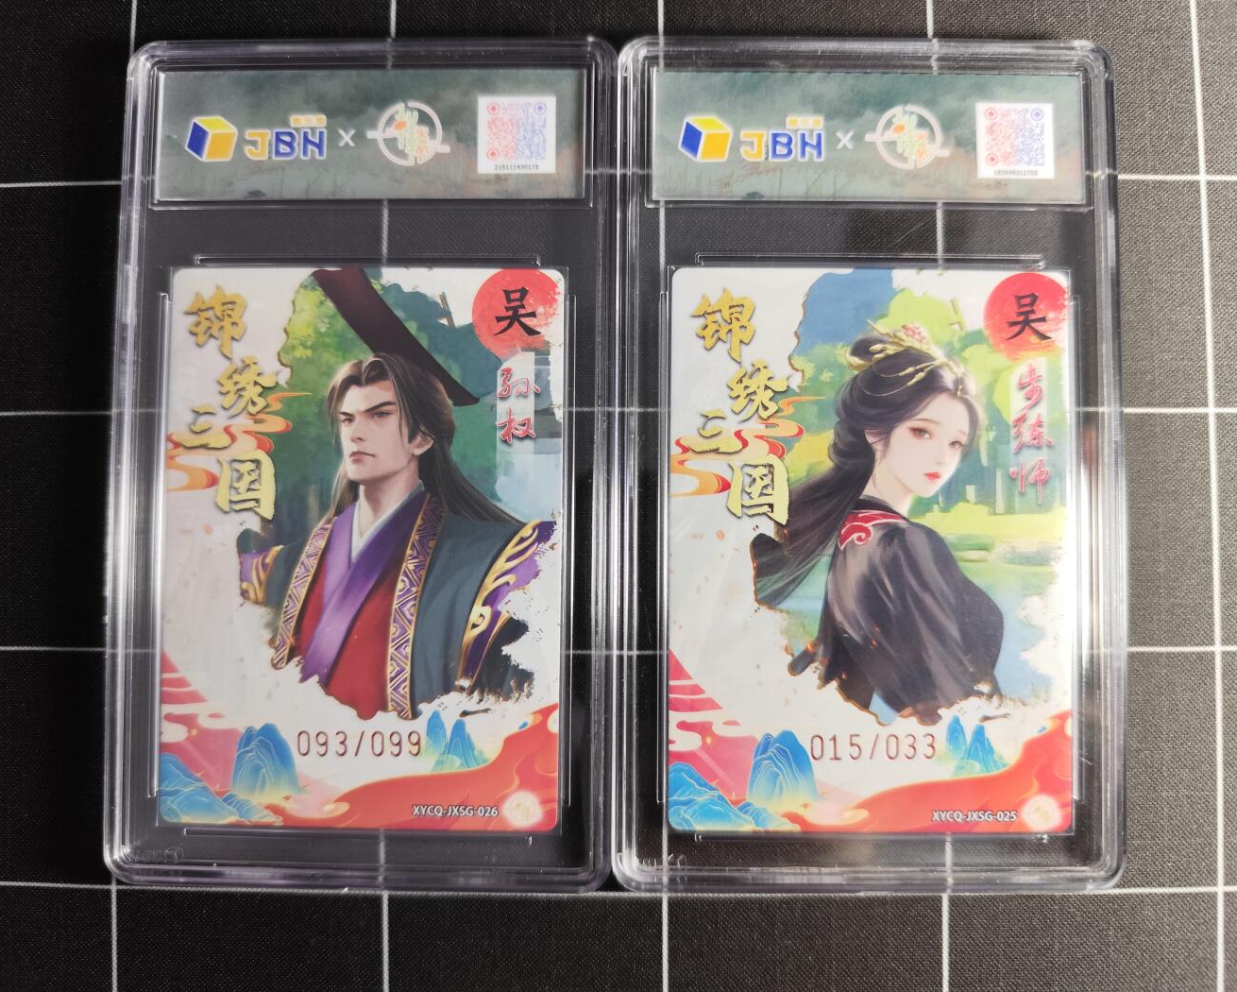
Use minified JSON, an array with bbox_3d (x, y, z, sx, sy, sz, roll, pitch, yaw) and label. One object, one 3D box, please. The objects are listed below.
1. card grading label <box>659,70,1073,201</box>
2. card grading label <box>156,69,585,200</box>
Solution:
[{"bbox_3d":[0.040,-0.057,0.141,0.069,0.001,0.021,1,88,1],"label":"card grading label"},{"bbox_3d":[-0.040,-0.058,0.142,0.069,0.001,0.021,0,88,1],"label":"card grading label"}]

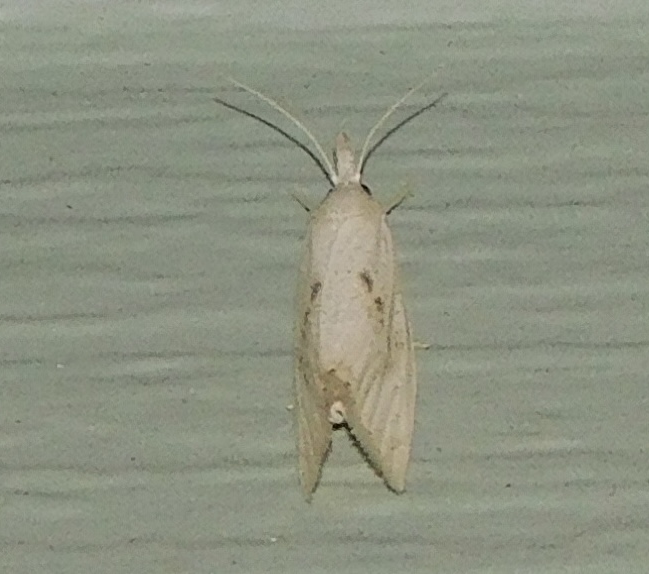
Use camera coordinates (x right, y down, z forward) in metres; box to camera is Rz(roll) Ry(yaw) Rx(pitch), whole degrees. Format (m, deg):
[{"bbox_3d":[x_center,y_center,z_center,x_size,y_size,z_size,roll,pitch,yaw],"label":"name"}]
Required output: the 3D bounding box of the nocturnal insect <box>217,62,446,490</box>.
[{"bbox_3d":[0.000,0.000,0.130,0.010,0.019,0.004,0,0,0],"label":"nocturnal insect"}]

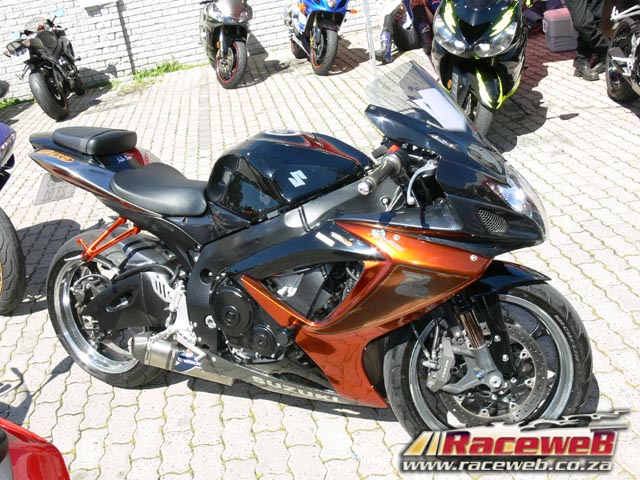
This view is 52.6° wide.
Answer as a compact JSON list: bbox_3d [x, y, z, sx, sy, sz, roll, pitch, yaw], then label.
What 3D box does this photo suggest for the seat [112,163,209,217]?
[{"bbox_3d":[-0.506,-0.178,2.159,0.440,0.125,0.280,4,17,26],"label":"seat"}]

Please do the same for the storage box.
[{"bbox_3d":[2.405,-2.077,6.386,0.350,0.350,0.300,-4,27,12],"label":"storage box"}]

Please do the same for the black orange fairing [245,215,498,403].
[{"bbox_3d":[0.127,0.193,1.809,0.725,0.585,0.250,4,17,26],"label":"black orange fairing"}]

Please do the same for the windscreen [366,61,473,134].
[{"bbox_3d":[0.294,-0.371,1.697,0.250,0.200,0.360,4,17,26],"label":"windscreen"}]

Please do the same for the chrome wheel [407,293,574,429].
[{"bbox_3d":[0.472,0.367,1.830,0.460,0.460,0.110,-8,5,3],"label":"chrome wheel"}]

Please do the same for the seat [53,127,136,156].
[{"bbox_3d":[-0.793,-0.344,2.254,0.370,0.090,0.230,4,17,26],"label":"seat"}]

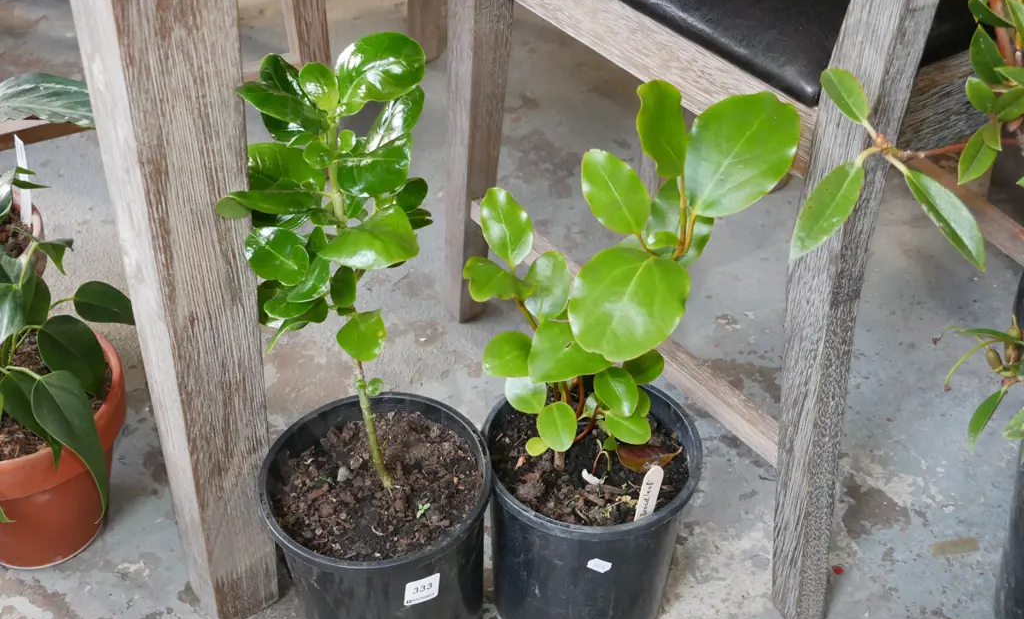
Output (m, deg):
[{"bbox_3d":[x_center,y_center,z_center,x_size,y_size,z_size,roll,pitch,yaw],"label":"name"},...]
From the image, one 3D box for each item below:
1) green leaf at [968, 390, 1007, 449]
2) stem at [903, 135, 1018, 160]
[{"bbox_3d":[0.338,0.077,0.968,0.028,0.050,0.026,2,41,0],"label":"green leaf"},{"bbox_3d":[0.275,-0.100,0.838,0.080,0.020,0.018,2,41,0],"label":"stem"}]

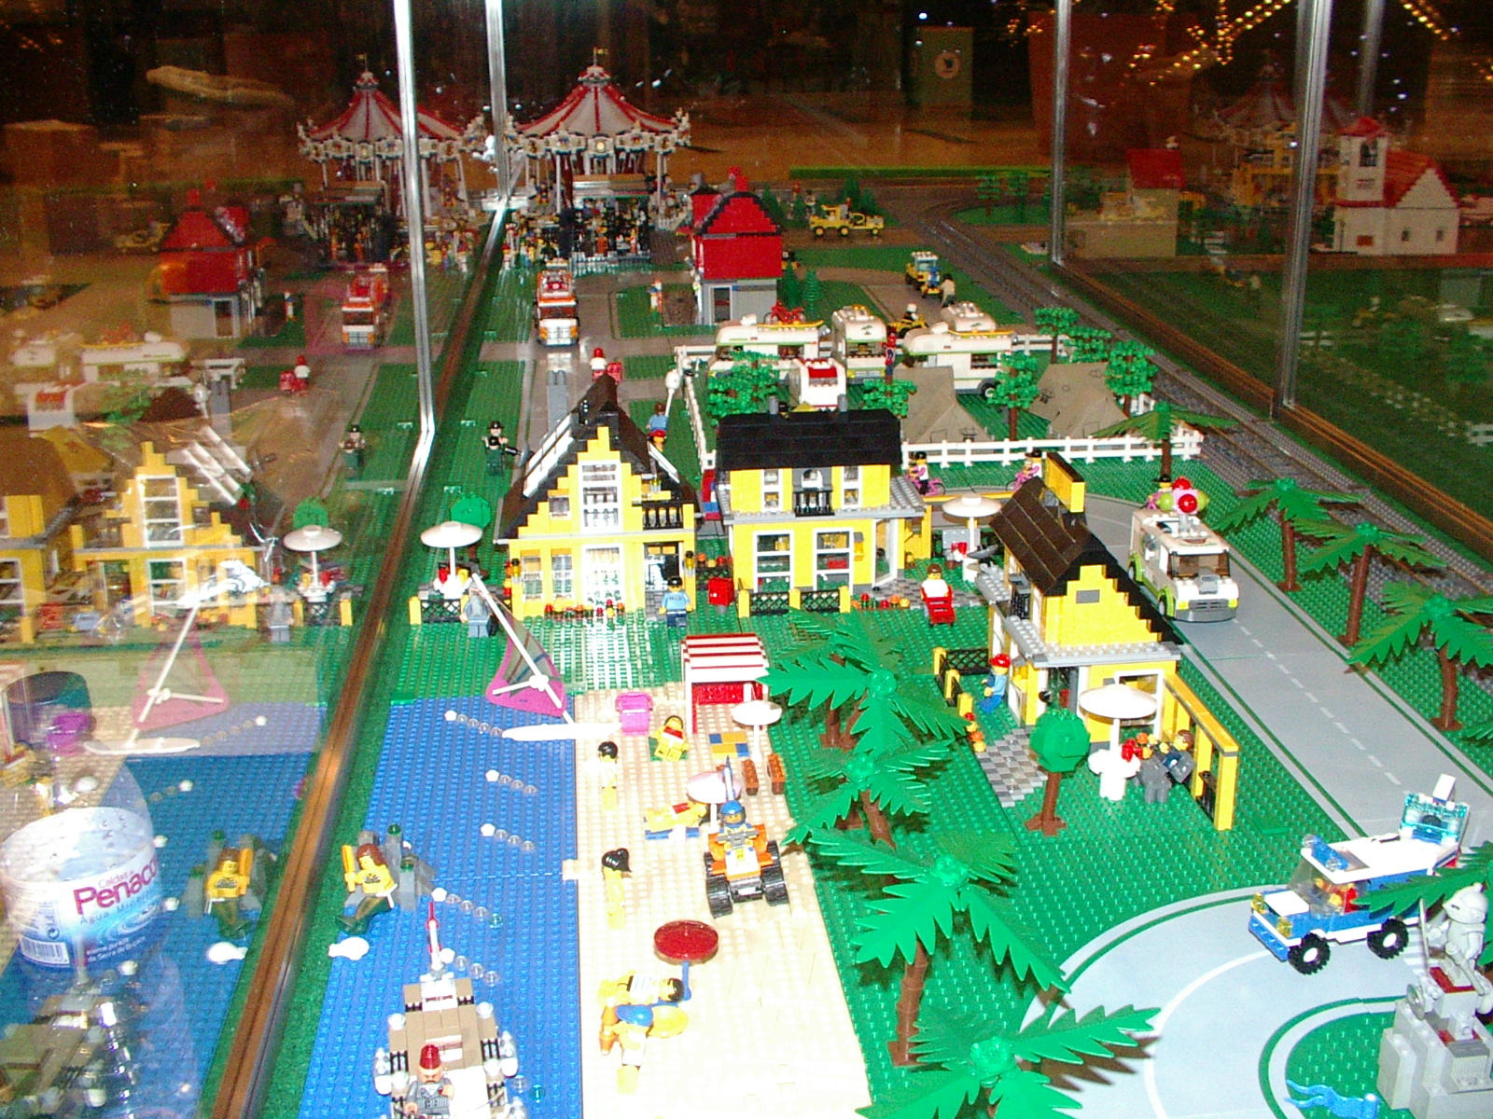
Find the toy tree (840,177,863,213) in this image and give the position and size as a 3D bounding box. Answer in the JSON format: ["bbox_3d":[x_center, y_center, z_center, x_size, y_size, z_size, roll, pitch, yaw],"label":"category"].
[{"bbox_3d":[0.225,-0.771,3.479,0.038,0.074,0.038,-3,20,-6],"label":"toy tree"}]

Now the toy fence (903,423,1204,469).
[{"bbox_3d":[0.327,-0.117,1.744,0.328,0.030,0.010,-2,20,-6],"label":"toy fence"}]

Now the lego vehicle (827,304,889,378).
[{"bbox_3d":[0.142,-0.277,2.093,0.052,0.082,0.130,-3,20,-8],"label":"lego vehicle"}]

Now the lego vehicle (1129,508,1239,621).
[{"bbox_3d":[0.365,0.003,1.370,0.058,0.062,0.118,-2,20,-4],"label":"lego vehicle"}]

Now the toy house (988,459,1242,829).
[{"bbox_3d":[0.238,0.049,1.119,0.106,0.147,0.296,-2,20,-6],"label":"toy house"}]

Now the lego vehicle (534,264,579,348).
[{"bbox_3d":[-0.268,-0.355,2.319,0.059,0.083,0.176,-4,20,-9],"label":"lego vehicle"}]

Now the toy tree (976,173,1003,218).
[{"bbox_3d":[0.519,-0.775,3.490,0.057,0.087,0.055,-2,19,-6],"label":"toy tree"}]

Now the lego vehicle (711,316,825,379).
[{"bbox_3d":[0.024,-0.262,2.062,0.152,0.087,0.055,-2,20,-6],"label":"lego vehicle"}]

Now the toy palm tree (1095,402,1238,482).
[{"bbox_3d":[0.407,-0.111,1.588,0.127,0.095,0.124,5,20,15],"label":"toy palm tree"}]

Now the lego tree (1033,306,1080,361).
[{"bbox_3d":[0.403,-0.288,2.142,0.063,0.079,0.063,-2,20,-6],"label":"lego tree"}]

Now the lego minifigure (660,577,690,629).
[{"bbox_3d":[-0.056,0.033,1.270,0.024,0.041,0.015,-2,19,-6],"label":"lego minifigure"}]

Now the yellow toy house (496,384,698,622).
[{"bbox_3d":[-0.122,-0.055,1.347,0.166,0.173,0.117,-3,20,-6],"label":"yellow toy house"}]

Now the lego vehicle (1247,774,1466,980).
[{"bbox_3d":[0.321,0.162,0.858,0.105,0.090,0.040,-6,21,-15],"label":"lego vehicle"}]

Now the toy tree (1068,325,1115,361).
[{"bbox_3d":[0.412,-0.240,1.981,0.057,0.078,0.055,-2,19,-6],"label":"toy tree"}]

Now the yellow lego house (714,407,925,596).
[{"bbox_3d":[0.060,-0.060,1.426,0.182,0.144,0.106,-2,20,-6],"label":"yellow lego house"}]

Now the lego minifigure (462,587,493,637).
[{"bbox_3d":[-0.206,0.040,1.255,0.024,0.041,0.015,-3,19,-8],"label":"lego minifigure"}]

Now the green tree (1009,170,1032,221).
[{"bbox_3d":[0.563,-0.746,3.365,0.051,0.099,0.051,-3,20,-6],"label":"green tree"}]

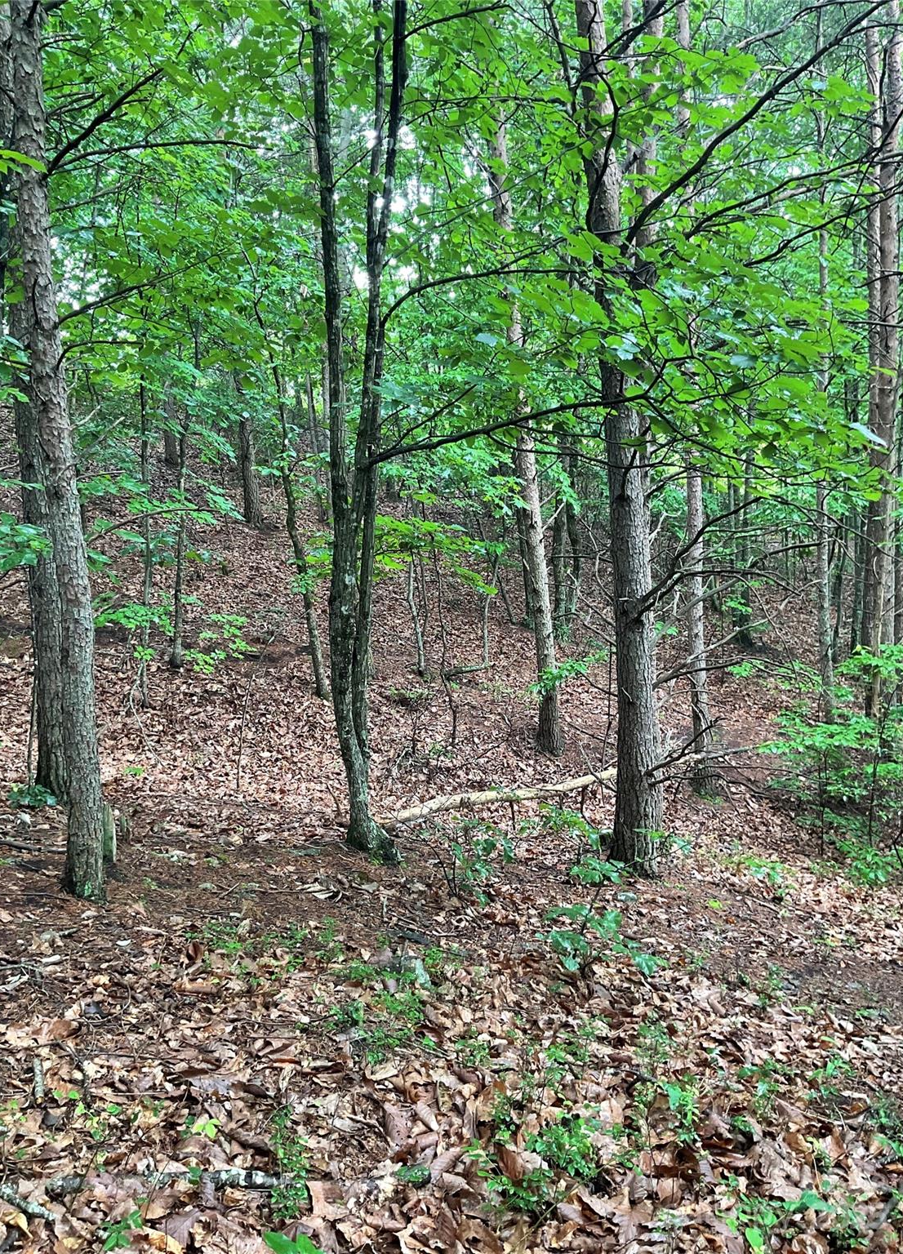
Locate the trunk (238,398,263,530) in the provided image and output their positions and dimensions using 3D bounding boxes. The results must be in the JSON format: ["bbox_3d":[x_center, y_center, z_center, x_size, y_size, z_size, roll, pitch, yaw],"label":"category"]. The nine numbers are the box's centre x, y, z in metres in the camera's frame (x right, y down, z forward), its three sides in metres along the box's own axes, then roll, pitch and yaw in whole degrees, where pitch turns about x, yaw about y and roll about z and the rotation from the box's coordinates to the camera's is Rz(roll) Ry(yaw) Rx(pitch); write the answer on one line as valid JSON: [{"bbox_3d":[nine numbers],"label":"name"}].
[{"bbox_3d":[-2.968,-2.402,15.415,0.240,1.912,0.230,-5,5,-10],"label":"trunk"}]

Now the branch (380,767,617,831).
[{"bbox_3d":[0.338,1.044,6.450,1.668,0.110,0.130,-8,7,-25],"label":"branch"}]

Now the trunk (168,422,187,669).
[{"bbox_3d":[-2.647,-0.776,10.193,0.110,2.400,0.110,1,5,-15],"label":"trunk"}]

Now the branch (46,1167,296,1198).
[{"bbox_3d":[-0.657,1.302,2.460,0.591,0.050,0.060,-2,5,2],"label":"branch"}]

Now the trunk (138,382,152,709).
[{"bbox_3d":[-2.678,-0.690,9.173,0.090,2.841,0.090,1,5,0],"label":"trunk"}]

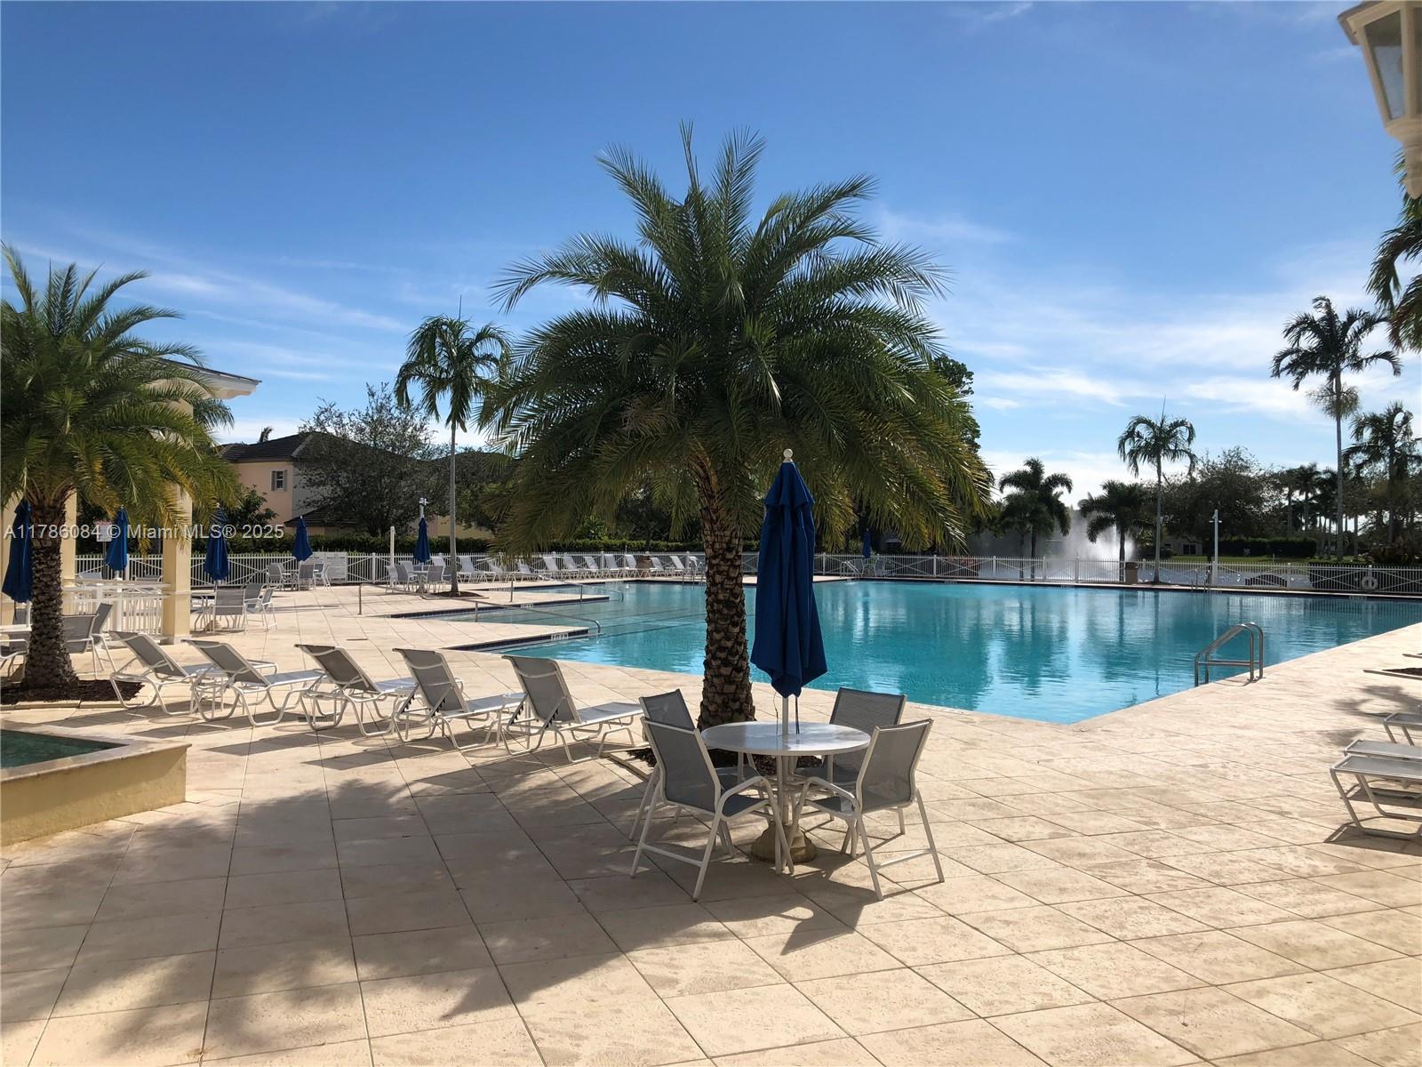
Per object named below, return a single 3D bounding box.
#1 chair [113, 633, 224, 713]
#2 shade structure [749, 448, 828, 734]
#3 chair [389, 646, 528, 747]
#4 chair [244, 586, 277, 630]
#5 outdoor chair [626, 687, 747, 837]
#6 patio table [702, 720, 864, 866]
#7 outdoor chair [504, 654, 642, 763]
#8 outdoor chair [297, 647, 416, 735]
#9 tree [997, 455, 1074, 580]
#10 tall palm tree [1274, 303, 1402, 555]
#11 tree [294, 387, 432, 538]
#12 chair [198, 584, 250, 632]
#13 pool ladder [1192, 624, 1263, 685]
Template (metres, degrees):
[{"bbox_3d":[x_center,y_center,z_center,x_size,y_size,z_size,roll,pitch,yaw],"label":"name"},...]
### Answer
[{"bbox_3d":[-5.903,1.514,13.189,0.660,0.870,1.900,1,0,28],"label":"chair"},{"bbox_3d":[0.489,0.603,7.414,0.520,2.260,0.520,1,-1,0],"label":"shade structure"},{"bbox_3d":[-2.246,1.480,10.900,0.660,0.890,1.680,1,0,28],"label":"chair"},{"bbox_3d":[-8.910,1.467,22.500,0.740,0.890,0.580,1,0,9],"label":"chair"},{"bbox_3d":[-0.038,1.500,7.360,0.745,0.900,0.580,1,0,28],"label":"outdoor chair"},{"bbox_3d":[0.479,1.652,7.309,1.070,0.725,1.070,1,0,0],"label":"patio table"},{"bbox_3d":[-1.218,1.588,10.890,0.690,0.910,1.620,1,-1,30],"label":"outdoor chair"},{"bbox_3d":[-3.452,1.581,12.052,0.690,0.880,1.680,1,-1,29],"label":"outdoor chair"},{"bbox_3d":[18.067,-0.768,64.019,4.100,6.900,4.100,1,0,0],"label":"tree"},{"bbox_3d":[33.217,-4.822,61.058,6.800,15.800,6.800,1,-1,0],"label":"tall palm tree"},{"bbox_3d":[-17.541,-2.615,59.027,7.200,9.700,6.800,1,-1,0],"label":"tree"},{"bbox_3d":[-9.425,1.496,22.499,0.620,0.870,0.660,1,0,-25],"label":"chair"},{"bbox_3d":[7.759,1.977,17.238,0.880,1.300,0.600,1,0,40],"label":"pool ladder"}]

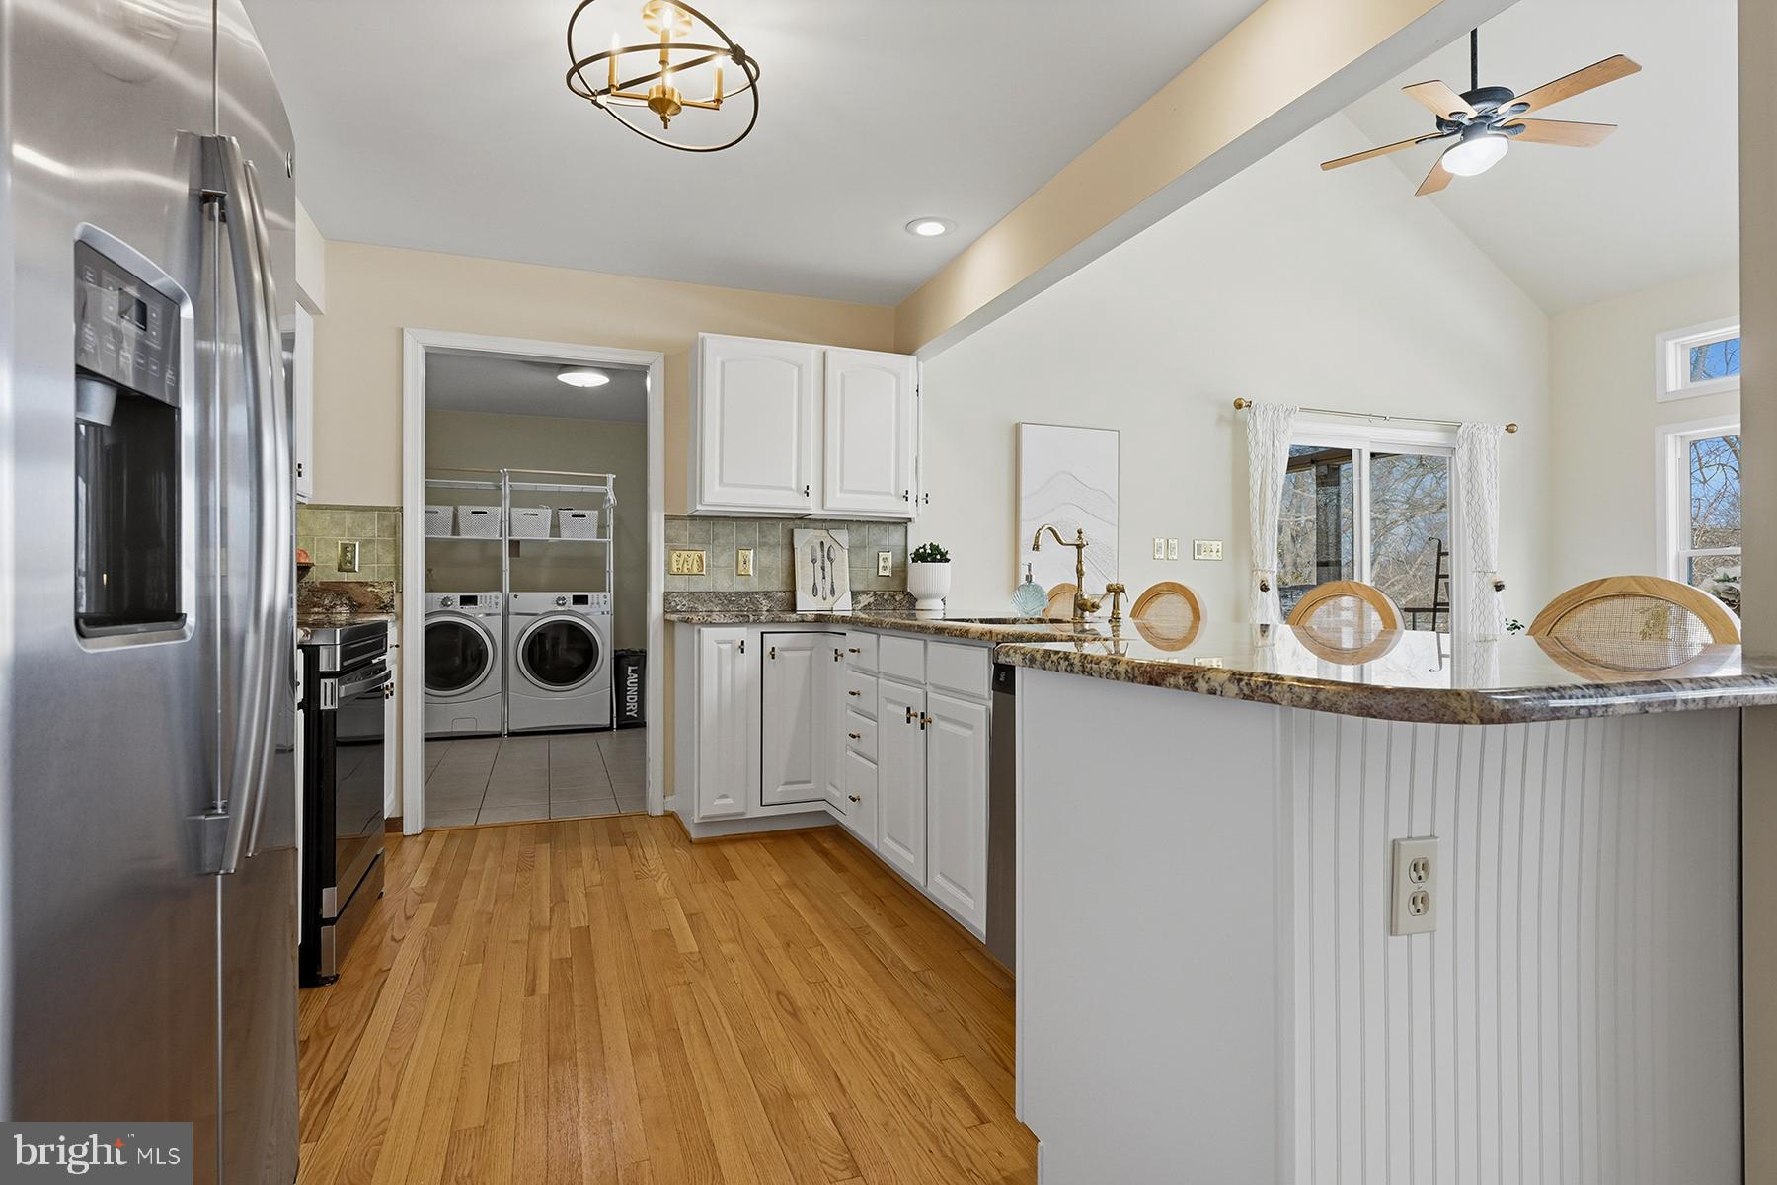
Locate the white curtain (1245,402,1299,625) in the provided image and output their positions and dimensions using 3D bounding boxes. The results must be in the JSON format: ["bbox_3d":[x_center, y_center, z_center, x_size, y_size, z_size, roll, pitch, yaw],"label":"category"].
[{"bbox_3d":[2.237,-0.051,5.177,0.390,2.100,0.120,0,0,-21],"label":"white curtain"}]

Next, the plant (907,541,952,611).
[{"bbox_3d":[0.199,-0.074,4.320,0.210,0.338,0.210,0,0,0],"label":"plant"}]

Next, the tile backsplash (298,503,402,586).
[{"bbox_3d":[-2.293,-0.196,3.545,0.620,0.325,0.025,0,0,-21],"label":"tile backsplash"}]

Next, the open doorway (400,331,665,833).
[{"bbox_3d":[-1.527,-0.037,3.892,1.050,2.098,0.140,0,0,-21],"label":"open doorway"}]

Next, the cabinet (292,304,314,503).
[{"bbox_3d":[-2.329,-0.728,3.173,0.330,0.750,0.685,0,0,-21],"label":"cabinet"}]

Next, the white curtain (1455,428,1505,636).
[{"bbox_3d":[3.860,-0.046,5.792,0.460,2.090,0.120,0,0,-21],"label":"white curtain"}]

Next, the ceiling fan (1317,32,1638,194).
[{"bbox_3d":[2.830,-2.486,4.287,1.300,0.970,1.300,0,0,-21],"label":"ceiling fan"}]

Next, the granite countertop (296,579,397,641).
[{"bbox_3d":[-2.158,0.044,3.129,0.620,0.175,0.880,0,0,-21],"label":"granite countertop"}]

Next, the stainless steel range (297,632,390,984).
[{"bbox_3d":[-1.868,0.550,2.534,0.700,0.925,0.762,0,0,-21],"label":"stainless steel range"}]

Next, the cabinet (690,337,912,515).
[{"bbox_3d":[-0.388,-0.728,4.100,1.012,0.750,0.325,0,0,-21],"label":"cabinet"}]

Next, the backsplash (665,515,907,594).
[{"bbox_3d":[-0.463,-0.176,4.238,1.185,0.353,0.025,0,0,-21],"label":"backsplash"}]

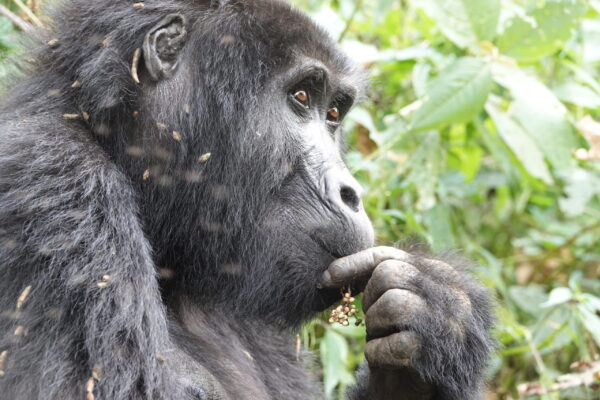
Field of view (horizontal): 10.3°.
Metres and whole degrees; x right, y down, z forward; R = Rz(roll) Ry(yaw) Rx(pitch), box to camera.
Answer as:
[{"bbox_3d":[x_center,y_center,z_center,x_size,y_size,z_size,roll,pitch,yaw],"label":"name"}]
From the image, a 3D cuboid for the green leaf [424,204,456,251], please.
[{"bbox_3d":[0.181,0.035,4.300,0.040,0.064,0.012,0,6,0],"label":"green leaf"}]

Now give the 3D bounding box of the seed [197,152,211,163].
[{"bbox_3d":[-0.094,-0.042,3.270,0.015,0.006,0.006,-37,0,0],"label":"seed"}]

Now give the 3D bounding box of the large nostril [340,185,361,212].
[{"bbox_3d":[0.050,-0.002,3.300,0.022,0.028,0.016,-15,0,-37],"label":"large nostril"}]

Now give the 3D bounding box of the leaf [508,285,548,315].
[{"bbox_3d":[0.281,0.122,4.100,0.049,0.041,0.013,0,6,0],"label":"leaf"}]

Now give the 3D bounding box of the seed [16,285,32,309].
[{"bbox_3d":[-0.264,0.094,3.200,0.006,0.025,0.006,32,0,0],"label":"seed"}]

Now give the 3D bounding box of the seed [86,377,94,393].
[{"bbox_3d":[-0.199,0.176,3.170,0.007,0.015,0.006,8,0,0],"label":"seed"}]

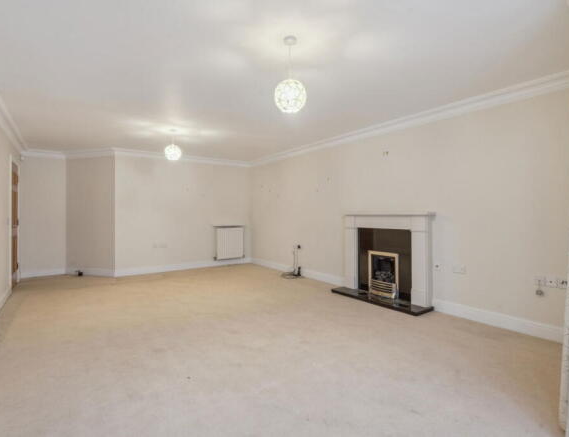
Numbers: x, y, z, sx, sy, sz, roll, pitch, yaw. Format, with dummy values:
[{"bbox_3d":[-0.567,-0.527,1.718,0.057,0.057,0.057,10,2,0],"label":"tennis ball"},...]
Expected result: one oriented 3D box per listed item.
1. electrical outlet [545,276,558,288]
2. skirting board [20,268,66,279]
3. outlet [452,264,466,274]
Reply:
[{"bbox_3d":[2.445,0.585,2.666,0.011,0.088,0.086,-1,1,-37],"label":"electrical outlet"},{"bbox_3d":[-4.525,1.013,5.473,0.666,0.130,0.018,-1,1,-37],"label":"skirting board"},{"bbox_3d":[1.976,0.574,3.288,0.011,0.088,0.144,-1,1,-37],"label":"outlet"}]

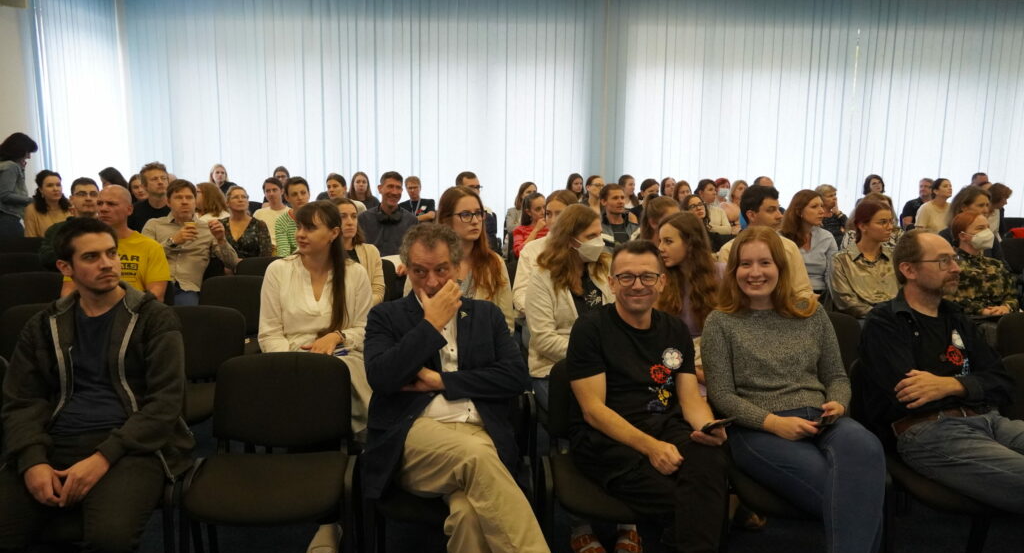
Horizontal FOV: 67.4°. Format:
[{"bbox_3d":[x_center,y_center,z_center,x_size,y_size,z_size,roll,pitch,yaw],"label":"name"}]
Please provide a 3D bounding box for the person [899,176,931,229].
[{"bbox_3d":[4.541,-0.397,8.307,0.540,1.297,0.800,0,9,-5],"label":"person"}]

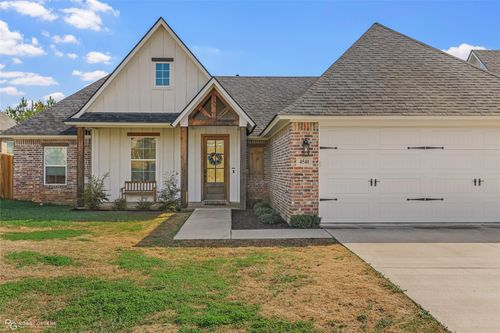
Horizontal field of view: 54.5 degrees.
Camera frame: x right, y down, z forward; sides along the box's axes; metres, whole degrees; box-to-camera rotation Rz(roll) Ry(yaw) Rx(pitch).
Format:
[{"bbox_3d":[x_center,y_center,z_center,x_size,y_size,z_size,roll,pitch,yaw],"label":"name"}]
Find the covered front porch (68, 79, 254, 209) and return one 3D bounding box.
[{"bbox_3d":[-3.020,-0.745,17.450,6.300,4.370,2.500,0,0,-2],"label":"covered front porch"}]

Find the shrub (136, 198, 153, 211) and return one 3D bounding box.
[{"bbox_3d":[-3.540,1.270,16.300,0.540,0.420,0.520,0,0,-2],"label":"shrub"}]

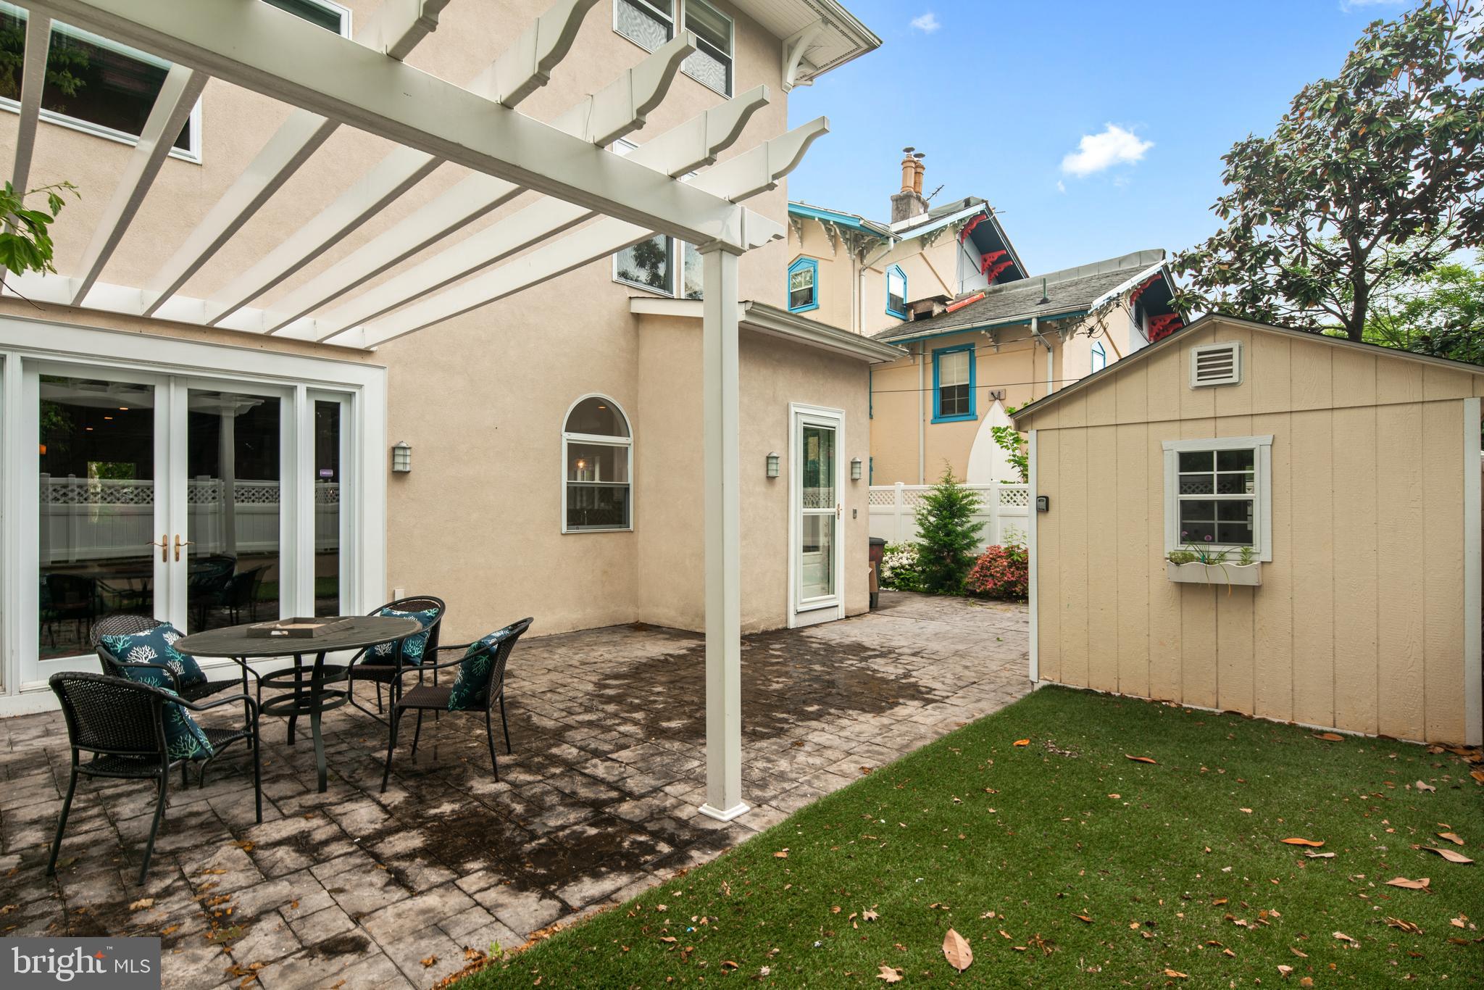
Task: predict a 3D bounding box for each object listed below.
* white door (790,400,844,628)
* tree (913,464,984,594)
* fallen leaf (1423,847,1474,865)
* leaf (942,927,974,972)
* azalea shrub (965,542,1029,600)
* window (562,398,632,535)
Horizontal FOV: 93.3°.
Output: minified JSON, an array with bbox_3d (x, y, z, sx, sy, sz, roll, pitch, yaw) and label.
[{"bbox_3d":[0.859,0.224,7.902,0.100,2.426,0.995,-1,-1,44],"label":"white door"},{"bbox_3d":[3.216,0.496,10.909,1.100,2.019,1.100,-1,-1,42],"label":"tree"},{"bbox_3d":[2.777,1.416,2.754,0.090,0.035,0.155,0,-1,-39],"label":"fallen leaf"},{"bbox_3d":[0.677,1.427,2.197,0.088,0.022,0.220,0,-1,10],"label":"leaf"},{"bbox_3d":[3.893,1.094,10.303,1.200,0.809,1.100,-1,-1,42],"label":"azalea shrub"},{"bbox_3d":[-1.588,-0.348,7.771,0.100,1.529,0.940,-1,-1,43],"label":"window"}]

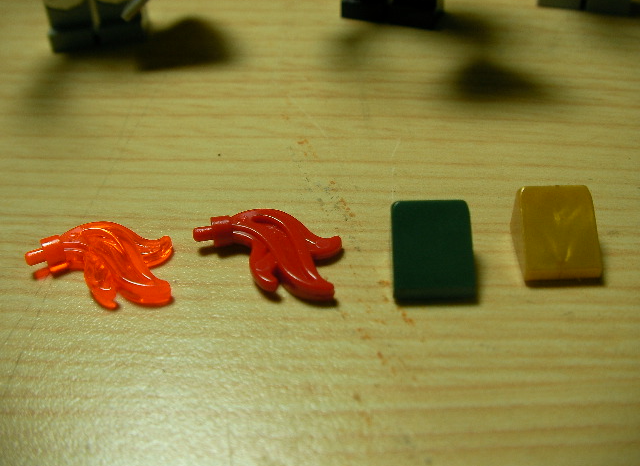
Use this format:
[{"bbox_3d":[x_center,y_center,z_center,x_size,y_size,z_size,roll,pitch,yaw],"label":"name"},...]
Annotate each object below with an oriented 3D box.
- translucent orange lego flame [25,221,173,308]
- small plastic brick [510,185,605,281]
[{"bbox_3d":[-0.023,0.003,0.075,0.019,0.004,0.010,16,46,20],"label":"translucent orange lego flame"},{"bbox_3d":[0.024,0.000,0.071,0.008,0.006,0.008,-1,47,0],"label":"small plastic brick"}]

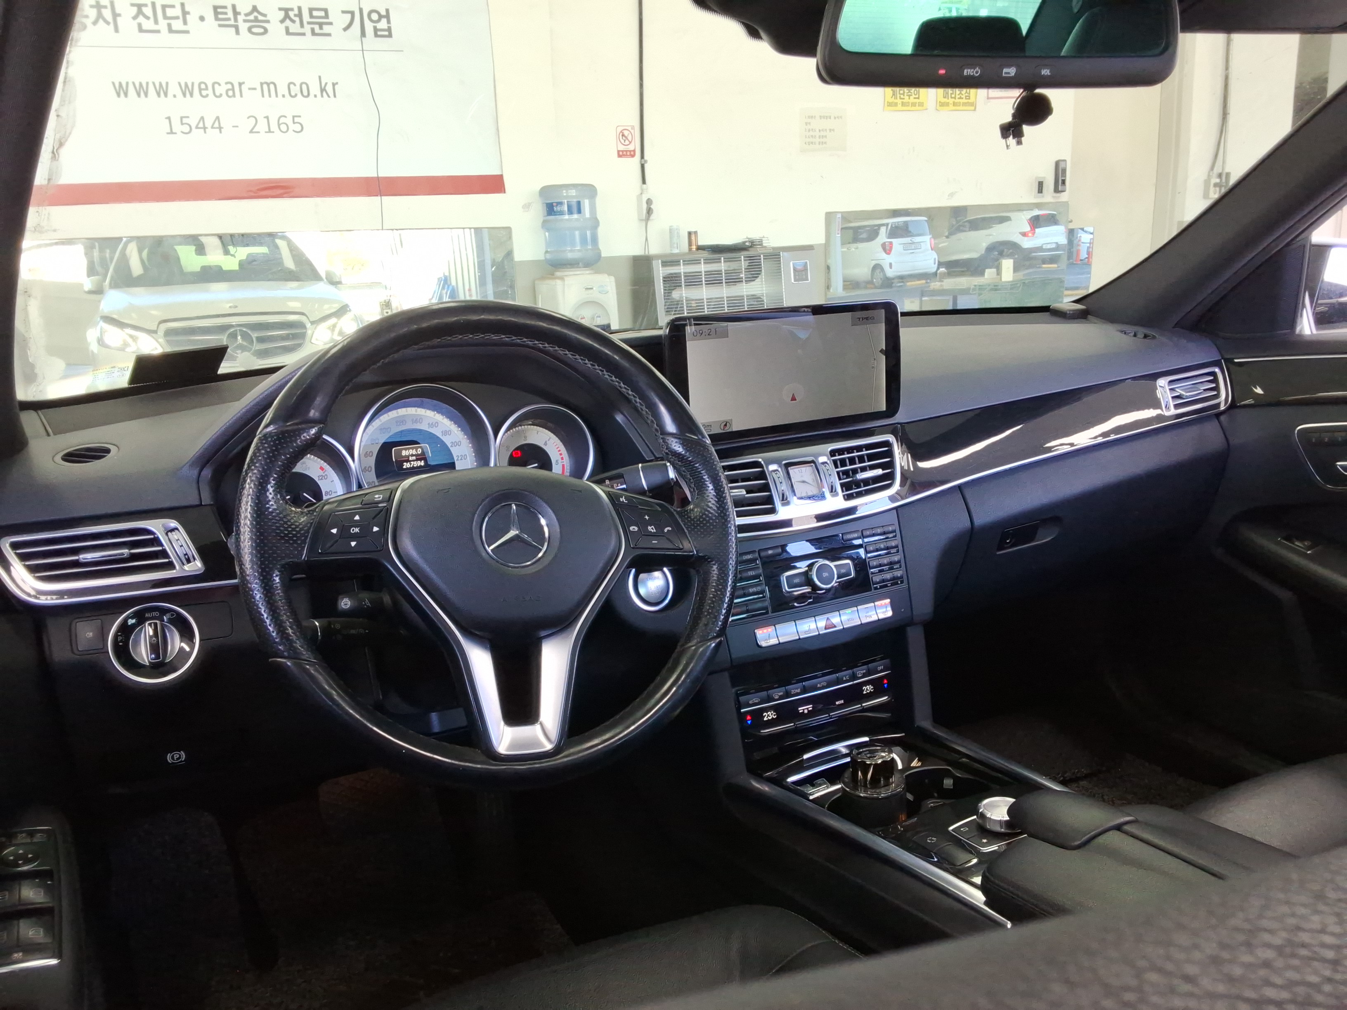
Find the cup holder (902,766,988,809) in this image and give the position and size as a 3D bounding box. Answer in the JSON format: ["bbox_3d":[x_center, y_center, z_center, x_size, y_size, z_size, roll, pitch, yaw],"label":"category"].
[{"bbox_3d":[0.263,0.295,1.051,0.085,0.060,0.077,-9,15,-25],"label":"cup holder"}]

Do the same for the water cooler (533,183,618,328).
[{"bbox_3d":[-0.452,-0.793,5.217,0.285,1.420,0.310,-10,16,-28],"label":"water cooler"}]

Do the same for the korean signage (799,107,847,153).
[{"bbox_3d":[0.775,-1.933,5.620,0.288,0.213,0.010,-8,15,-21],"label":"korean signage"}]

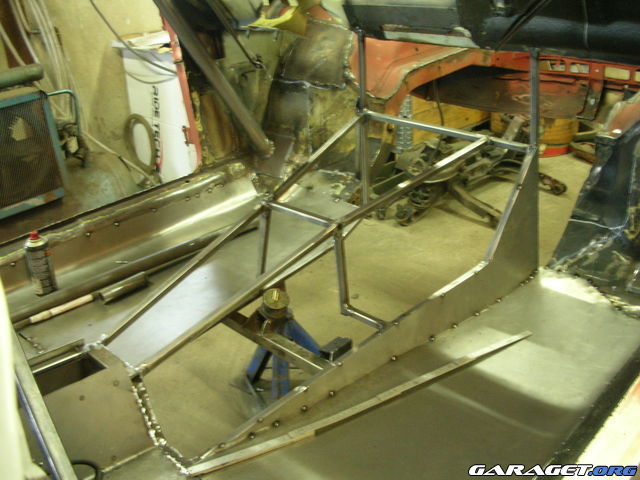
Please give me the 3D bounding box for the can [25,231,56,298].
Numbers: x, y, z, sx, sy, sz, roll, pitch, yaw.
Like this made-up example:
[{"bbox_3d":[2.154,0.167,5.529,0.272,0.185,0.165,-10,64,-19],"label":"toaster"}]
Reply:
[{"bbox_3d":[-0.837,0.065,1.938,0.065,0.199,0.065,-2,25,0],"label":"can"}]

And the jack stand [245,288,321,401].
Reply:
[{"bbox_3d":[-0.096,0.318,1.754,0.280,0.335,0.245,1,25,4],"label":"jack stand"}]

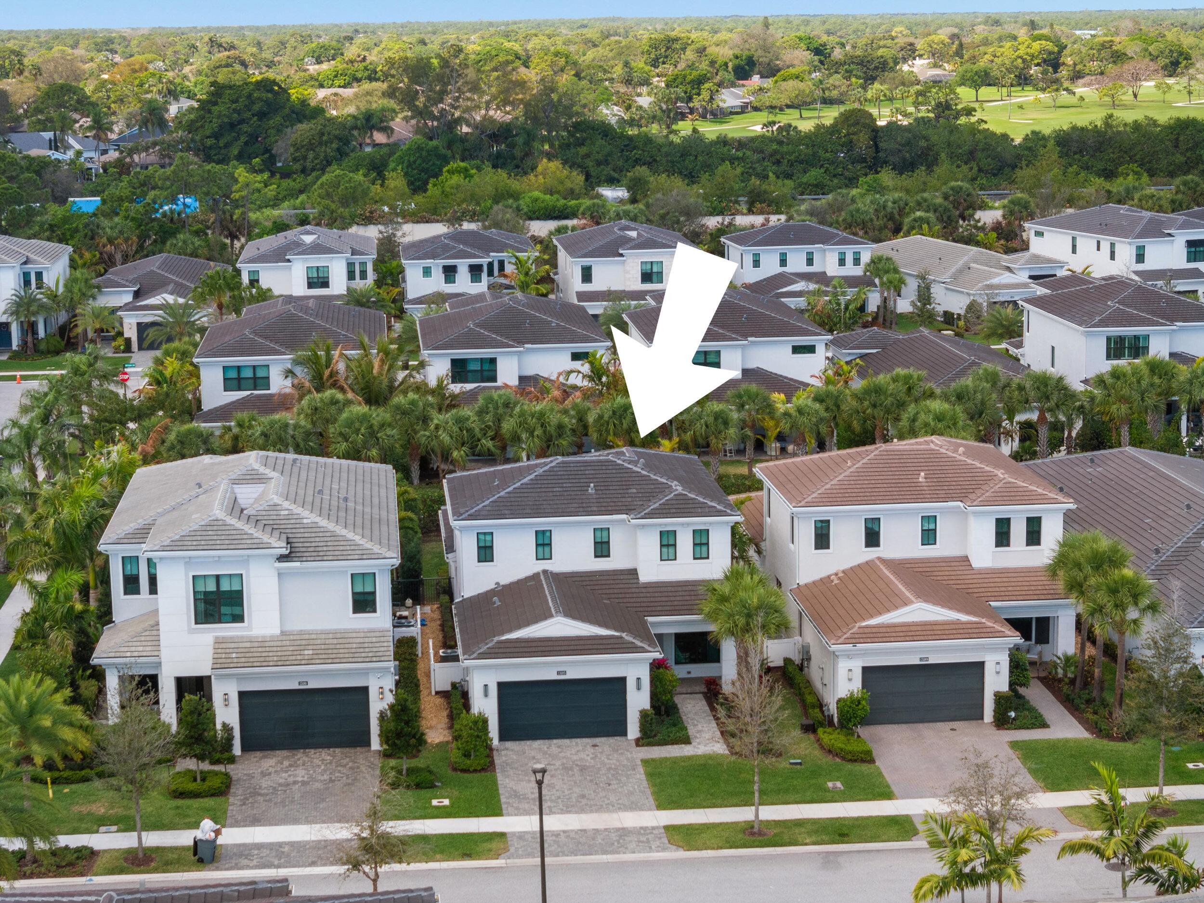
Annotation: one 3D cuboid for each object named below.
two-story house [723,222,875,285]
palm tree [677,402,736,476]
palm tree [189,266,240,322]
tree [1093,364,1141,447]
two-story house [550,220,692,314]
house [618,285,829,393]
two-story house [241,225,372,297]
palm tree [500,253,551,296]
[{"bbox_3d":[17.547,-16.308,219.282,12.100,8.750,26.900,-2,10,-5],"label":"two-story house"},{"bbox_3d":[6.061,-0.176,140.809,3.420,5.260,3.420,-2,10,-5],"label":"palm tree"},{"bbox_3d":[-32.079,-11.714,202.164,4.136,7.065,4.136,-2,10,-4],"label":"palm tree"},{"bbox_3d":[30.122,-1.677,142.843,2.800,6.760,2.800,-2,10,-5],"label":"tree"},{"bbox_3d":[2.554,-16.402,221.587,12.100,9.100,25.500,-2,10,-4],"label":"two-story house"},{"bbox_3d":[8.017,-6.344,162.921,11.900,9.350,26.000,-2,10,-5],"label":"house"},{"bbox_3d":[-26.155,-15.545,218.140,11.800,9.300,23.000,-2,10,-5],"label":"two-story house"},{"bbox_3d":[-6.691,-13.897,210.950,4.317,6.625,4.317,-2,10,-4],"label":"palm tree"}]

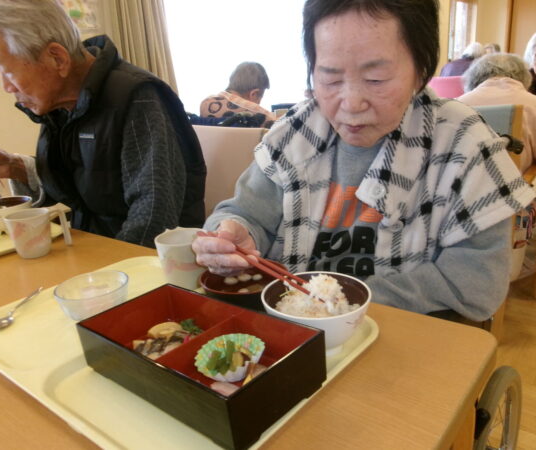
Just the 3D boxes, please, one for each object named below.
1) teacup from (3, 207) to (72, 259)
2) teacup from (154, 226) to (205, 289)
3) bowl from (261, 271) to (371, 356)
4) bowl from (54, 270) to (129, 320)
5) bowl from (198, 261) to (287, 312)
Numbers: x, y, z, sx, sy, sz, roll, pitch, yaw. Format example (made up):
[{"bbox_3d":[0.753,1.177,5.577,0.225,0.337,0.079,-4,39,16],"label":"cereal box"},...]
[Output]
[{"bbox_3d":[-0.479,0.017,1.025,0.121,0.089,0.083,-10,16,-15],"label":"teacup"},{"bbox_3d":[-0.123,0.054,0.767,0.112,0.083,0.079,-17,20,-35],"label":"teacup"},{"bbox_3d":[0.058,0.107,0.557,0.124,0.064,0.124,-5,16,1],"label":"bowl"},{"bbox_3d":[-0.251,0.106,0.704,0.103,0.042,0.103,-5,16,1],"label":"bowl"},{"bbox_3d":[-0.028,0.094,0.638,0.118,0.059,0.118,-5,16,1],"label":"bowl"}]

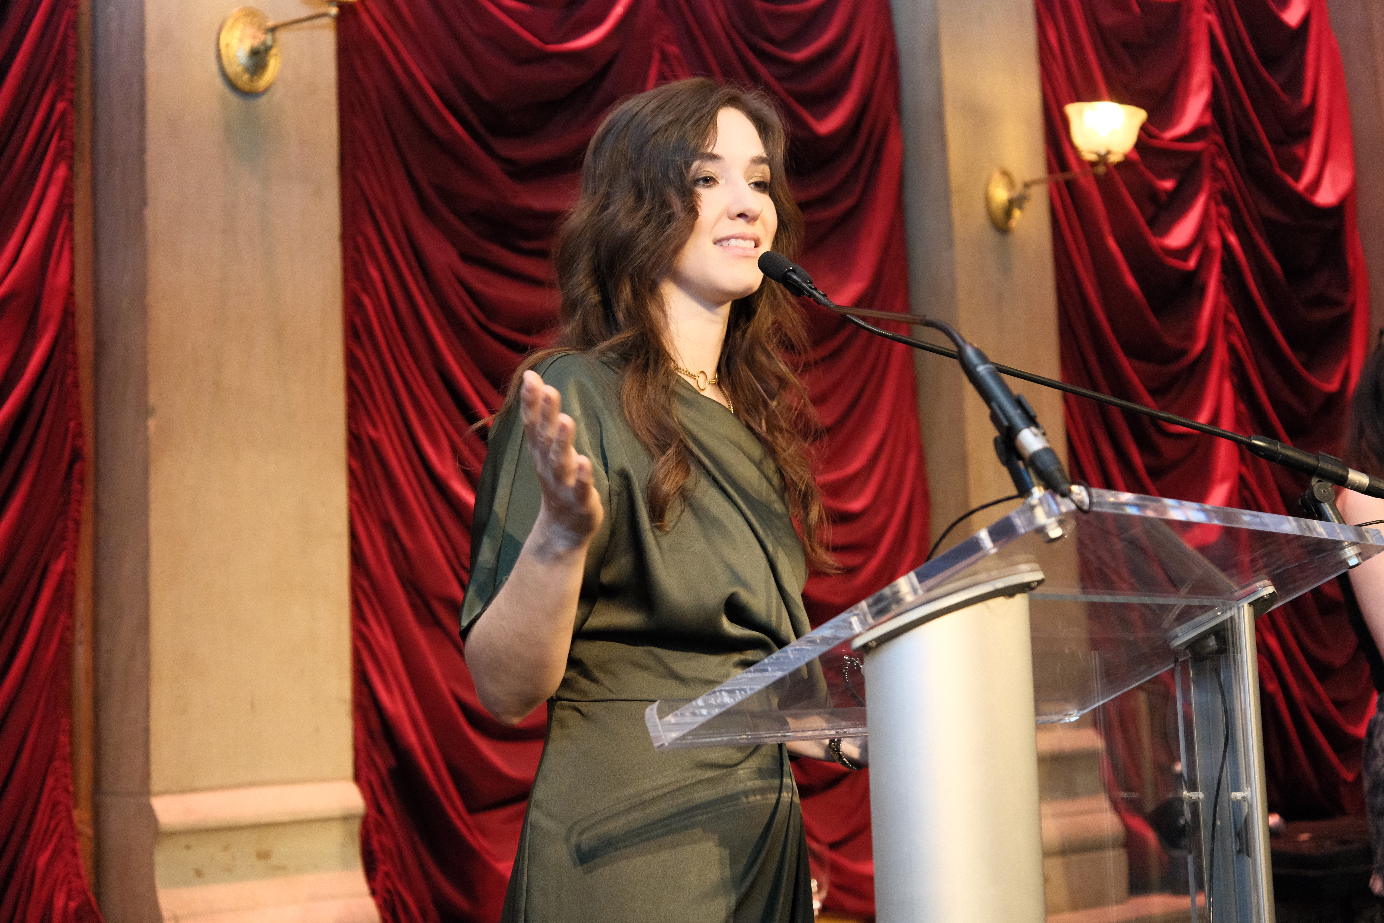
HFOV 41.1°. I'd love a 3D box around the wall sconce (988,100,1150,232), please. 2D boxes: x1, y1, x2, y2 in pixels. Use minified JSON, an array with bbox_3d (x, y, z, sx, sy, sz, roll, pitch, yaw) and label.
[{"bbox_3d":[0.862,-0.672,4.198,0.180,0.225,0.380,3,-9,-39],"label":"wall sconce"}]

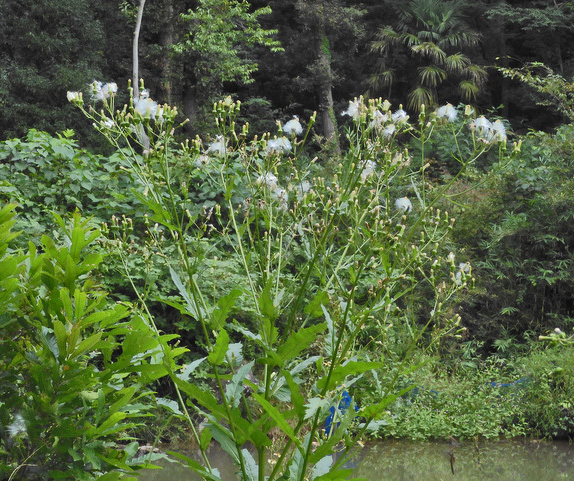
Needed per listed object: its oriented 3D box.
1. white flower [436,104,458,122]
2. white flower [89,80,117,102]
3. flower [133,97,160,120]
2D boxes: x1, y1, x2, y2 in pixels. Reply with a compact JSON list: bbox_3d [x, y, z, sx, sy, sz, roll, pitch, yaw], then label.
[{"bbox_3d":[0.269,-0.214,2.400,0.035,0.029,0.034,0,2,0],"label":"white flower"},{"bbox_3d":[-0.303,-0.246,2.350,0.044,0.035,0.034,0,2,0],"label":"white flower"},{"bbox_3d":[-0.192,-0.182,1.950,0.036,0.030,0.027,0,0,0],"label":"flower"}]

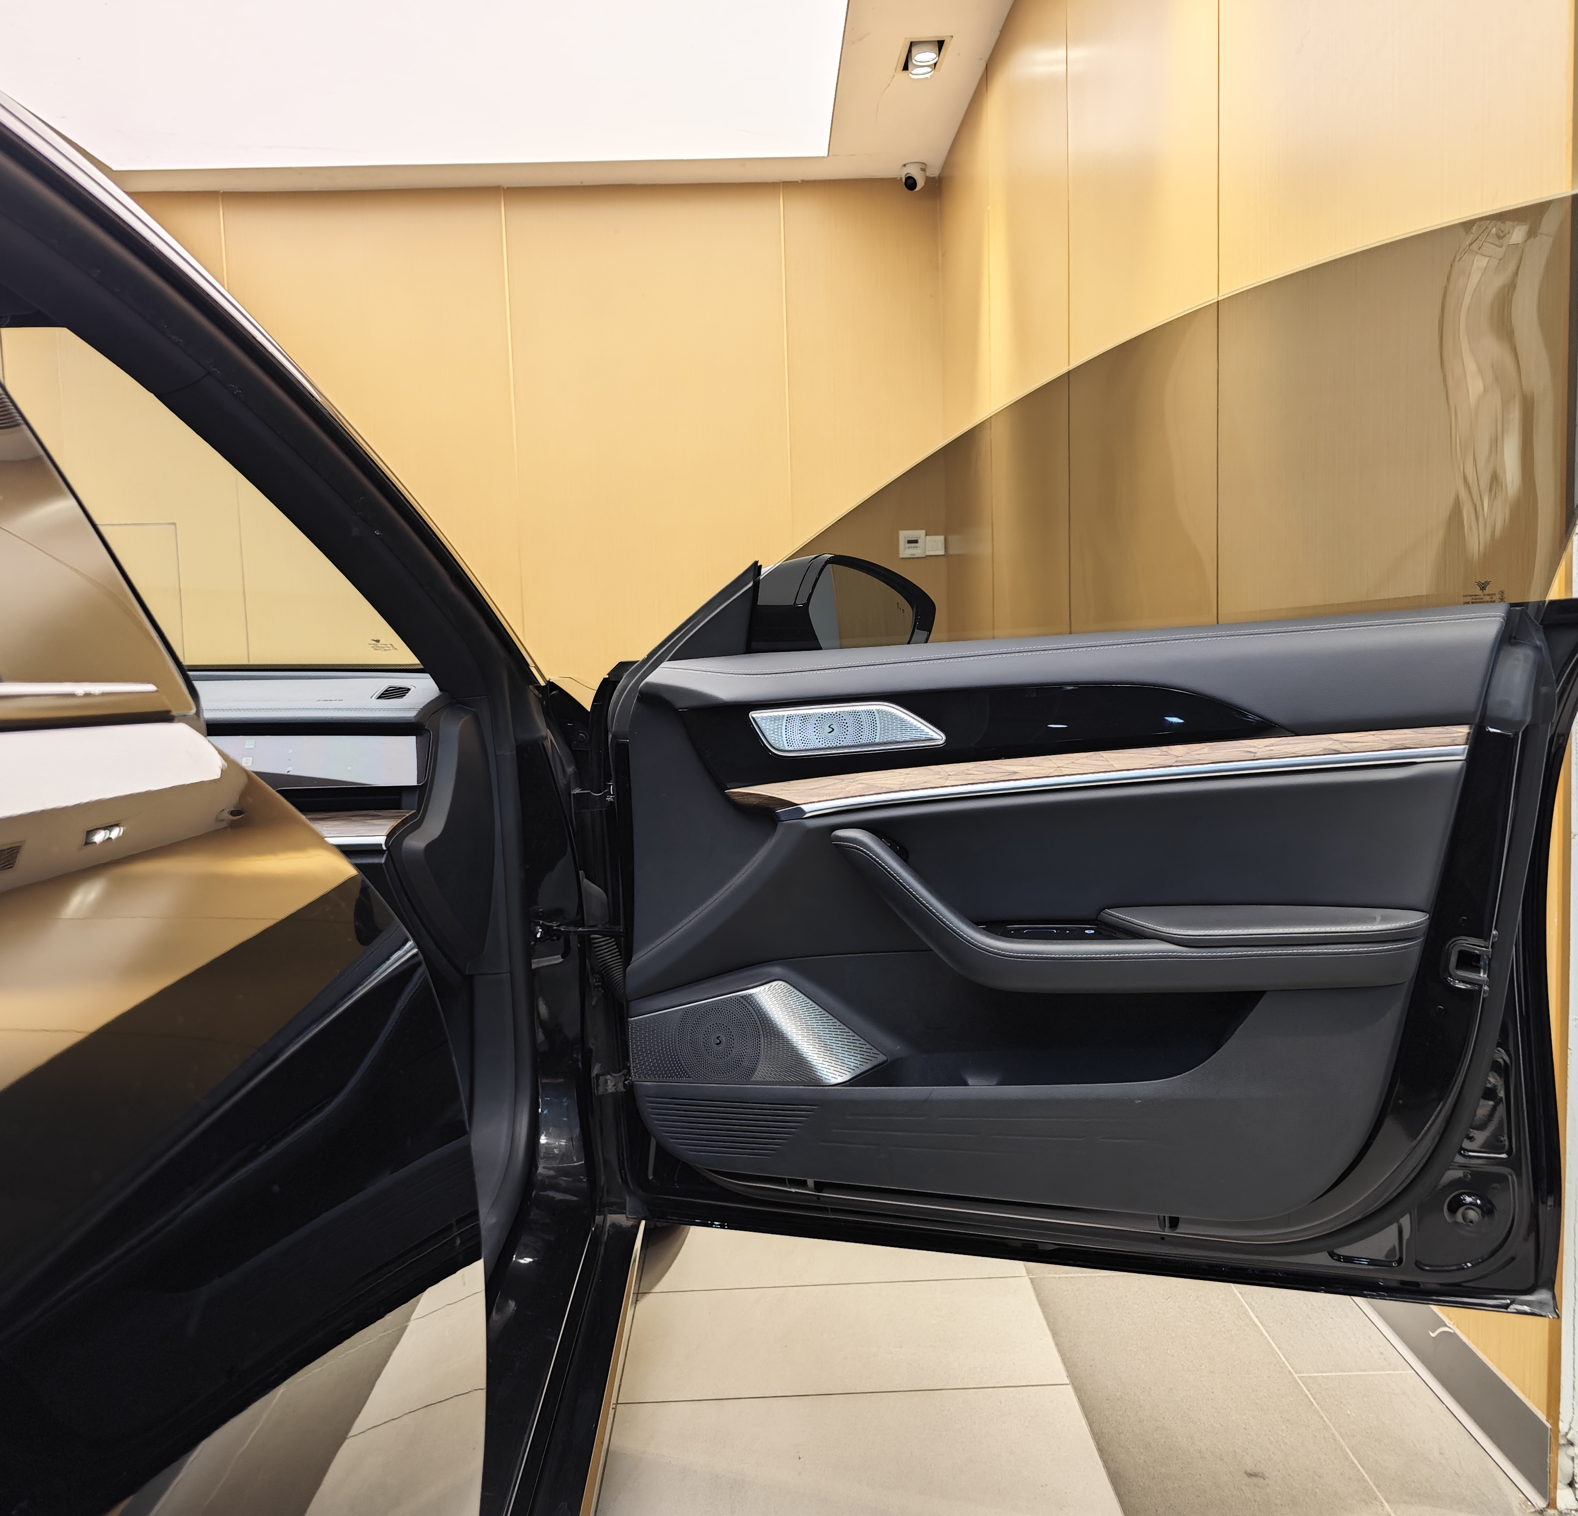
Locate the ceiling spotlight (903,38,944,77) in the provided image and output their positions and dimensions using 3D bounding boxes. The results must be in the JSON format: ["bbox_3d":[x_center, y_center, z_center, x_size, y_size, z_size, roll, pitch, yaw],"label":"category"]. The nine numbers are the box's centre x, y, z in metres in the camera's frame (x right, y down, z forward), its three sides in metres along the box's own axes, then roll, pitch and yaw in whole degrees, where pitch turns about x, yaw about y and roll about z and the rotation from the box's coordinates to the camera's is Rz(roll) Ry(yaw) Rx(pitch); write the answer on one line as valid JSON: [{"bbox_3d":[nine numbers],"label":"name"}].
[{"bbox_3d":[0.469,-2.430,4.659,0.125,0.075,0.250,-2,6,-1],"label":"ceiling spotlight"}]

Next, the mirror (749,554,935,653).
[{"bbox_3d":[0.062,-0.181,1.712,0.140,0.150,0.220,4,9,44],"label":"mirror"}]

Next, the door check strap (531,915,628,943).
[{"bbox_3d":[-0.261,0.213,1.665,0.120,0.035,0.030,-1,5,10],"label":"door check strap"}]

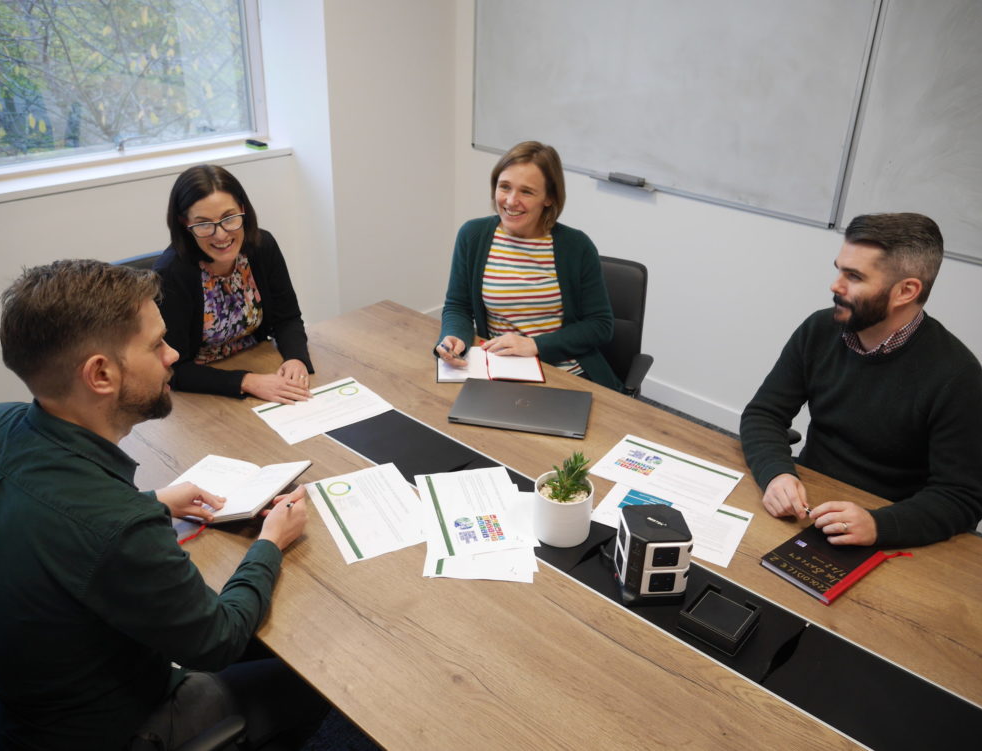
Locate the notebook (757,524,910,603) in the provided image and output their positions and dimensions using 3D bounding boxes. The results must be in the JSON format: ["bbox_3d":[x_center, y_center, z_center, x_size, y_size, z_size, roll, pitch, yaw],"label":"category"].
[{"bbox_3d":[0.663,0.365,1.606,0.215,0.015,0.148,-18,33,-34],"label":"notebook"}]

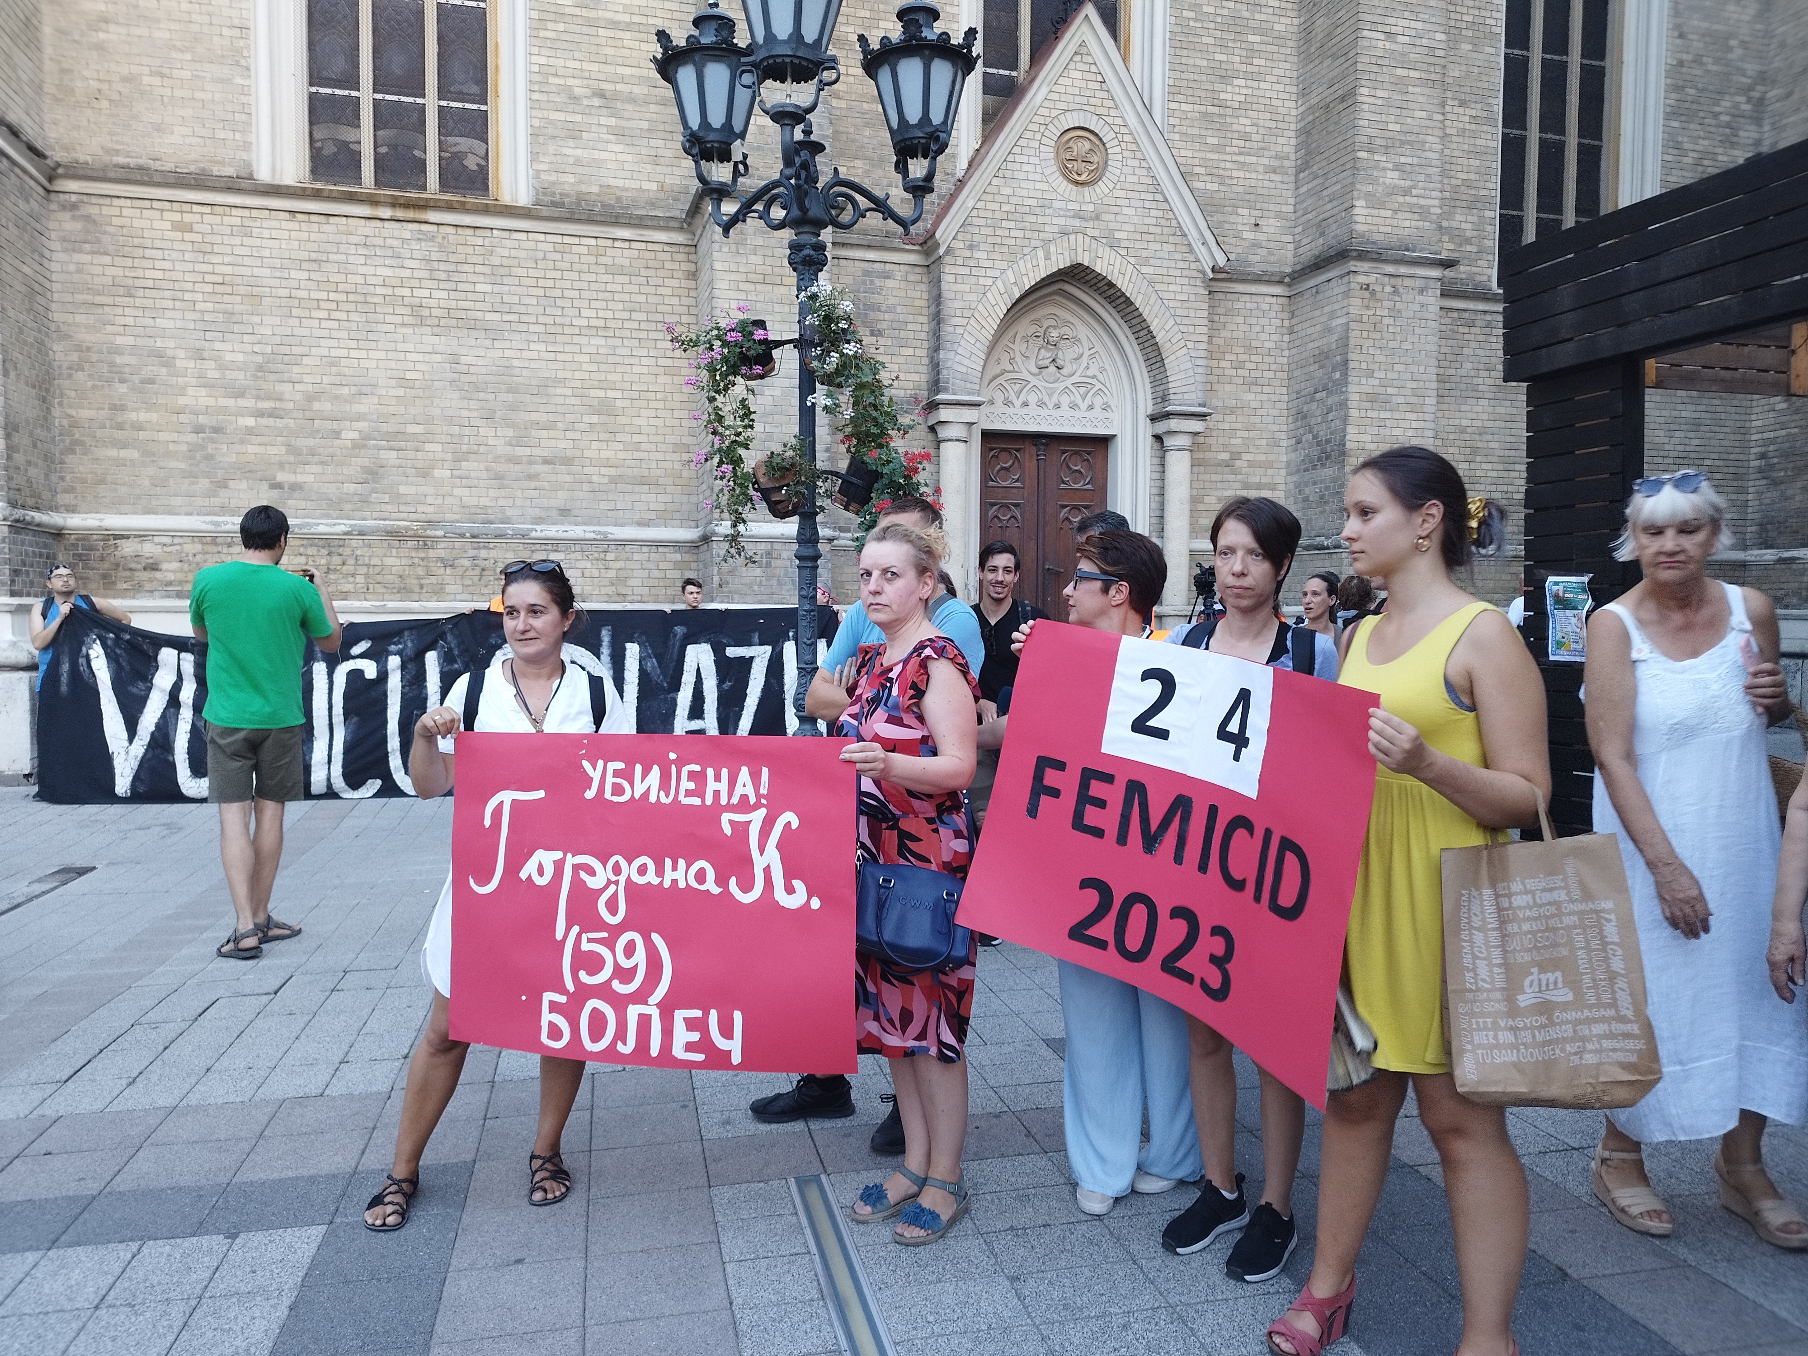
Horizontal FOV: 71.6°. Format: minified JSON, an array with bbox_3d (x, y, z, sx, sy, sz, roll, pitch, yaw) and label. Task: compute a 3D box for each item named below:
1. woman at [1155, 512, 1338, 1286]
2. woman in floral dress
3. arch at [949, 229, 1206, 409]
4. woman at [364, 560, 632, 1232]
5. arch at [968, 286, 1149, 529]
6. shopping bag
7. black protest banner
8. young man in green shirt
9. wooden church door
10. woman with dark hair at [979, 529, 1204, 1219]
[{"bbox_3d":[0.773,0.445,2.830,0.460,1.700,0.380,2,4,25],"label":"woman"},{"bbox_3d":[0.012,0.450,2.950,0.430,1.639,0.420,4,5,45],"label":"woman in floral dress"},{"bbox_3d":[1.638,-3.513,12.473,2.632,1.661,0.400,-1,3,-16],"label":"arch"},{"bbox_3d":[-0.971,0.492,3.030,0.620,1.551,0.460,0,3,-12],"label":"woman"},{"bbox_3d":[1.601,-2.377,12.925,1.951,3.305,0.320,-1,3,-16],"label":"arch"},{"bbox_3d":[1.127,0.477,2.200,0.320,0.520,0.140,-6,-3,17],"label":"shopping bag"},{"bbox_3d":[-3.211,0.167,9.135,5.521,1.400,0.250,0,3,-11],"label":"black protest banner"},{"bbox_3d":[-2.659,0.195,5.250,0.600,1.837,0.480,0,3,-7],"label":"young man in green shirt"},{"bbox_3d":[1.463,-1.228,13.162,1.456,2.647,0.120,-1,3,-16],"label":"wooden church door"},{"bbox_3d":[0.480,0.452,3.030,0.500,1.622,0.480,3,4,37],"label":"woman with dark hair"}]

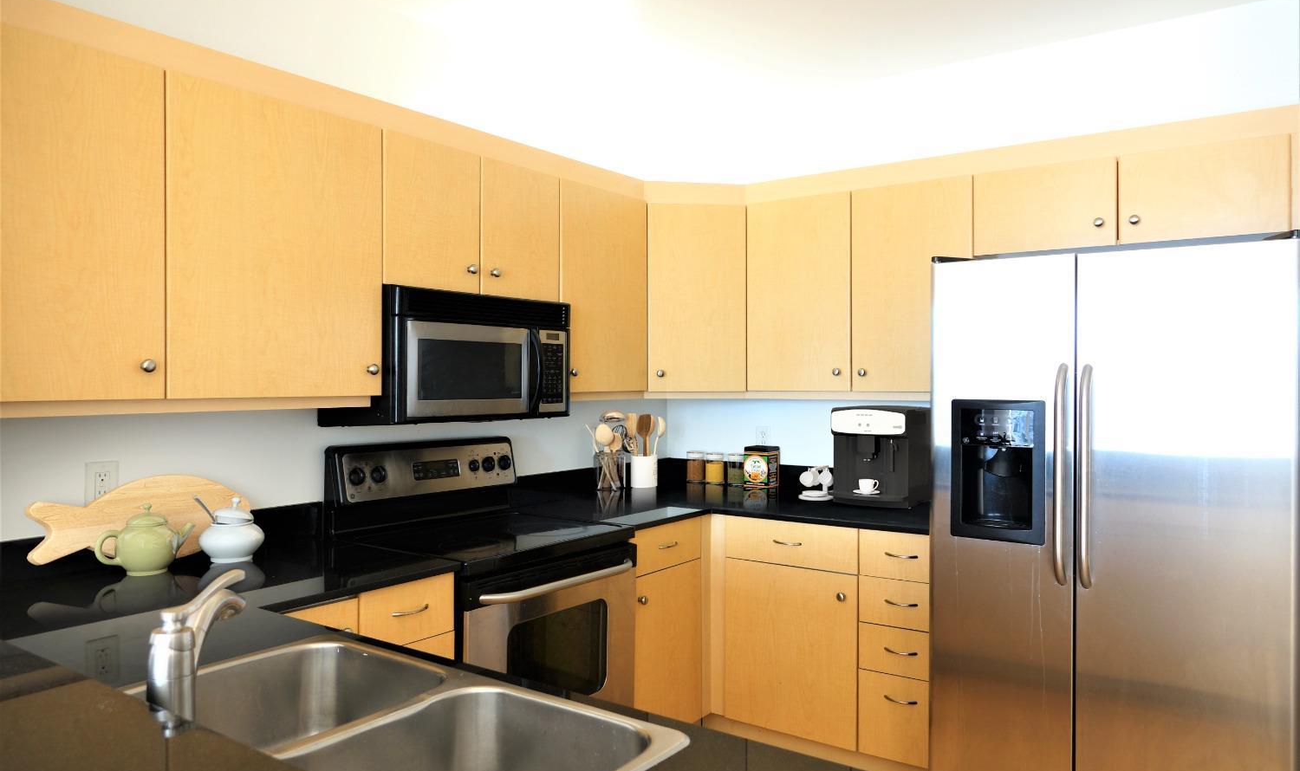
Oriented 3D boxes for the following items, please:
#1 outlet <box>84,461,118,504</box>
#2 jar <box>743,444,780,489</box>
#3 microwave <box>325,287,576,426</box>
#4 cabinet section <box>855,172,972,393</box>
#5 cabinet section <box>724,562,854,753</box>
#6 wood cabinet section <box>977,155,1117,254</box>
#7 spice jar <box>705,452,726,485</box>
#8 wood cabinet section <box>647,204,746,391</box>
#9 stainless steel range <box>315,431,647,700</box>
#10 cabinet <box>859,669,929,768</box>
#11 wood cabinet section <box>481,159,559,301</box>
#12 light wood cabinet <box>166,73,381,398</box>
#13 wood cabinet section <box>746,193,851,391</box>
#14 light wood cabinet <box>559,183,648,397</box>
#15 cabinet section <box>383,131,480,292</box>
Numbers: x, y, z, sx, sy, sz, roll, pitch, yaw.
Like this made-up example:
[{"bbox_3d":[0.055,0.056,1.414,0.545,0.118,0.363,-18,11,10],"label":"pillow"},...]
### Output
[{"bbox_3d":[-1.402,0.256,2.219,0.009,0.117,0.074,0,0,36],"label":"outlet"},{"bbox_3d":[0.507,0.377,3.934,0.128,0.200,0.110,0,0,36],"label":"jar"},{"bbox_3d":[-0.656,-0.089,2.904,0.405,0.405,0.757,0,0,36],"label":"microwave"},{"bbox_3d":[1.047,-0.356,3.317,0.453,0.766,0.313,0,0,36],"label":"cabinet section"},{"bbox_3d":[0.675,0.968,3.405,0.535,0.618,0.569,0,0,36],"label":"cabinet section"},{"bbox_3d":[1.415,-0.595,3.049,0.455,0.285,0.313,0,0,36],"label":"wood cabinet section"},{"bbox_3d":[0.305,0.401,4.075,0.083,0.150,0.083,0,0,0],"label":"spice jar"},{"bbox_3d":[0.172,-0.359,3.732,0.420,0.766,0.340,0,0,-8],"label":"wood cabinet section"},{"bbox_3d":[-0.516,0.794,2.808,0.710,1.195,0.759,0,0,36],"label":"stainless steel range"},{"bbox_3d":[1.021,1.139,3.188,0.290,0.292,0.587,0,0,36],"label":"cabinet"},{"bbox_3d":[-0.562,-0.518,3.049,0.318,0.444,0.381,0,0,36],"label":"wood cabinet section"},{"bbox_3d":[-1.088,-0.352,2.365,0.340,0.771,0.600,0,0,36],"label":"light wood cabinet"},{"bbox_3d":[0.679,-0.358,3.584,0.457,0.766,0.313,0,0,36],"label":"wood cabinet section"},{"bbox_3d":[-0.304,-0.357,3.441,0.340,0.771,0.532,0,0,36],"label":"light wood cabinet"},{"bbox_3d":[-0.786,-0.516,2.741,0.318,0.444,0.380,0,0,36],"label":"cabinet section"}]

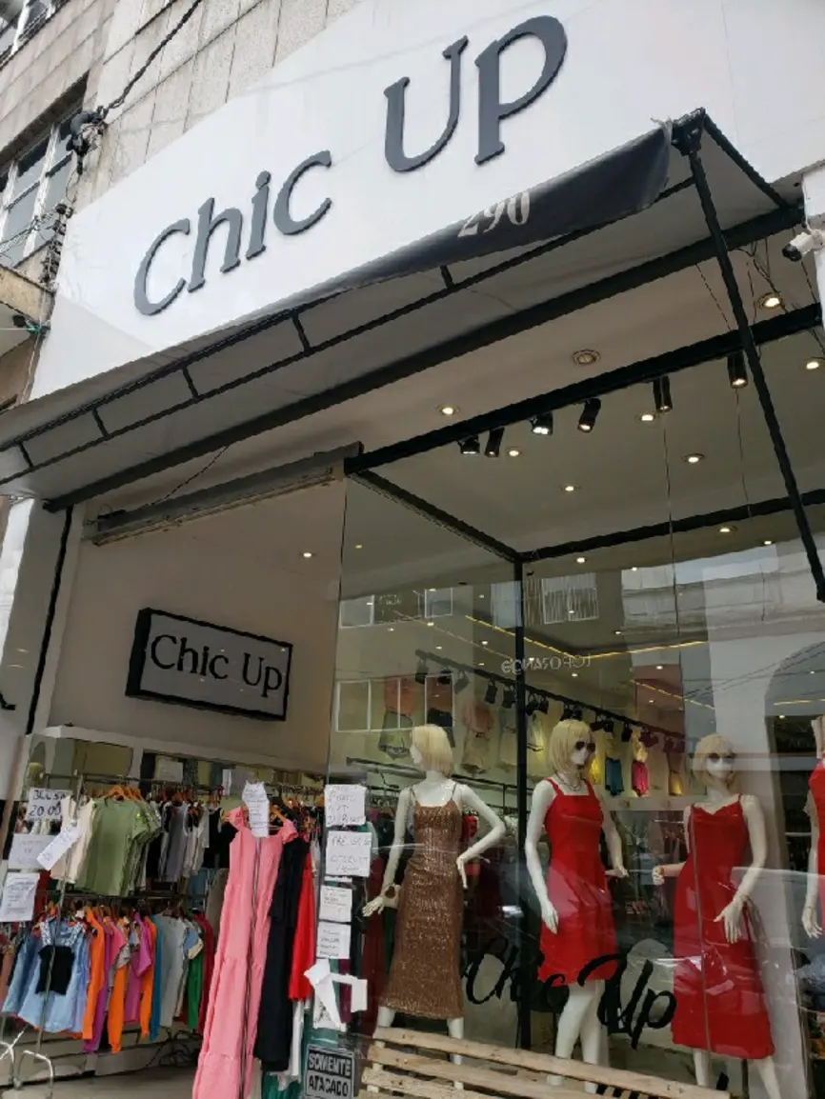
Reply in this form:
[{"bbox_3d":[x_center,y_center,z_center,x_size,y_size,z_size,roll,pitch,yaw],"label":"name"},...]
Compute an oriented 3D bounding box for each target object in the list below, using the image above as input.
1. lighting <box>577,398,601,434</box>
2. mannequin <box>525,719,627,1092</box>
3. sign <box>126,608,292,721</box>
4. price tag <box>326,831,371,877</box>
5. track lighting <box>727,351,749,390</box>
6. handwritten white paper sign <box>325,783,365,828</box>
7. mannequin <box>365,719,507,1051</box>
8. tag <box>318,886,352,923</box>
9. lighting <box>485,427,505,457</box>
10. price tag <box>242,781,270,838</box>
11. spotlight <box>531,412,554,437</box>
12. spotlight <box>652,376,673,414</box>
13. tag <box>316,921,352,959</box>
[{"bbox_3d":[0.922,-0.711,4.289,0.077,0.178,0.081,8,-15,41],"label":"lighting"},{"bbox_3d":[0.788,1.738,4.083,0.480,1.770,0.360,8,-20,-16],"label":"mannequin"},{"bbox_3d":[-1.759,1.065,7.426,0.150,0.714,1.685,-13,-24,36],"label":"sign"},{"bbox_3d":[-0.326,1.556,4.216,0.295,0.208,0.008,-13,-24,36],"label":"price tag"},{"bbox_3d":[1.513,-0.848,3.846,0.077,0.178,0.081,-13,-24,36],"label":"track lighting"},{"bbox_3d":[-0.351,1.343,4.317,0.277,0.202,0.008,-13,-24,36],"label":"handwritten white paper sign"},{"bbox_3d":[0.127,1.797,4.238,0.700,1.770,0.380,-7,-21,23],"label":"mannequin"},{"bbox_3d":[-0.387,1.792,4.177,0.214,0.150,0.008,-13,-24,36],"label":"tag"},{"bbox_3d":[0.464,-0.614,4.629,0.077,0.178,0.081,0,-21,40],"label":"lighting"},{"bbox_3d":[-0.821,1.378,4.367,0.145,0.275,0.040,-9,-21,10],"label":"price tag"},{"bbox_3d":[0.680,-0.670,4.350,0.100,0.130,0.100,-1,-32,9],"label":"spotlight"},{"bbox_3d":[1.227,-0.772,4.052,0.077,0.178,0.081,-15,-25,35],"label":"spotlight"},{"bbox_3d":[-0.390,1.951,4.120,0.214,0.150,0.008,-13,-24,36],"label":"tag"}]

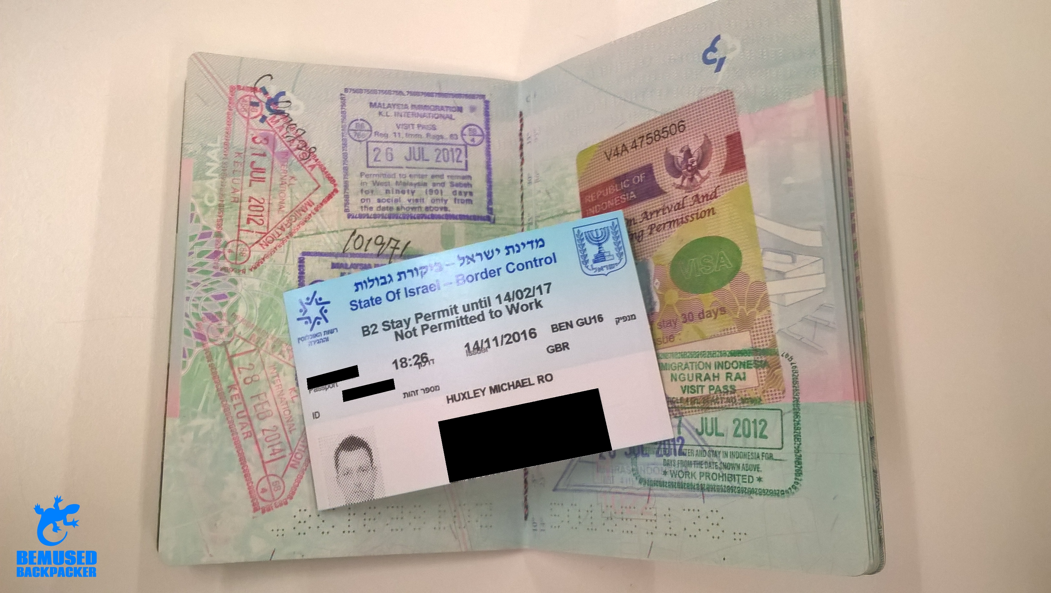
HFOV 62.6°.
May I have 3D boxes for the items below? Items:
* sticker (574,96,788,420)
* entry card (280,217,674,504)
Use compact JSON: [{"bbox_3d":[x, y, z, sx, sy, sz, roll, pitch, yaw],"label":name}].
[{"bbox_3d":[0.033,-0.008,0.198,0.046,0.001,0.070,-17,72,41],"label":"sticker"},{"bbox_3d":[-0.013,0.015,0.204,0.086,0.001,0.054,-13,80,8],"label":"entry card"}]

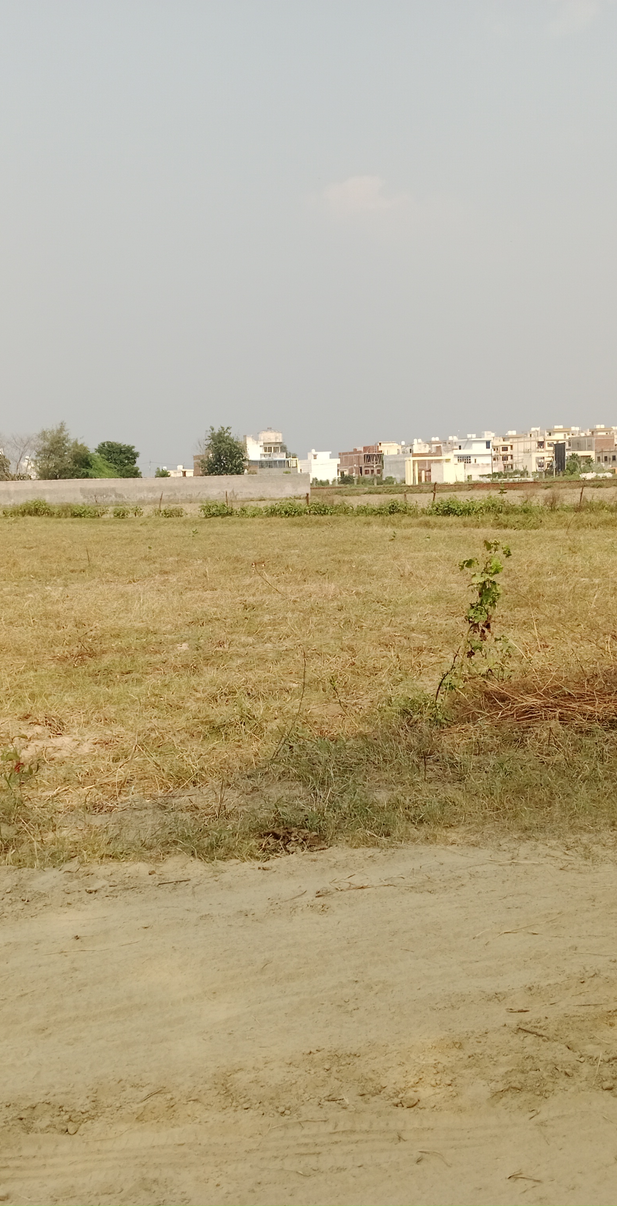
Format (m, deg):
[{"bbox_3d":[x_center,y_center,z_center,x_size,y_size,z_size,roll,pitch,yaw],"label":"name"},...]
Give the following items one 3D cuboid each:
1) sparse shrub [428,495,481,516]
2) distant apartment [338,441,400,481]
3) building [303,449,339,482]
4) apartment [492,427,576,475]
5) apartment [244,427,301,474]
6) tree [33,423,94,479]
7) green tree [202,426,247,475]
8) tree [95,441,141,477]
[{"bbox_3d":[5.698,-3.789,47.000,1.750,0.780,1.100,2,7,27],"label":"sparse shrub"},{"bbox_3d":[13.449,-31.435,272.000,9.000,9.620,15.000,-4,6,-20],"label":"distant apartment"},{"bbox_3d":[2.715,-29.716,265.000,5.600,7.990,8.500,-4,6,-20],"label":"building"},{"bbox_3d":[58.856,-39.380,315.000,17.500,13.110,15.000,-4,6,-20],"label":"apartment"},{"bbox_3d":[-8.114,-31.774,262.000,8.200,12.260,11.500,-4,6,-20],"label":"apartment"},{"bbox_3d":[-32.008,-18.828,158.000,8.050,9.370,7.500,-2,6,-11],"label":"tree"},{"bbox_3d":[-11.218,-19.157,160.000,6.320,8.650,6.000,-2,6,-4],"label":"green tree"},{"bbox_3d":[-25.277,-18.018,160.000,6.160,6.990,6.000,-2,6,-9],"label":"tree"}]

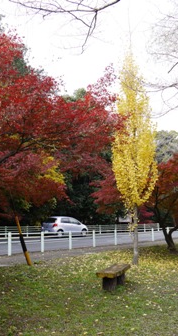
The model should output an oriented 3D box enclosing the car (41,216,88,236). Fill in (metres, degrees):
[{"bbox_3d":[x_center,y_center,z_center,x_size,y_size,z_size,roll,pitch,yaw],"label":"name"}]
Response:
[{"bbox_3d":[-1.800,4.620,28.400,1.690,1.520,3.750,-9,-11,44],"label":"car"}]

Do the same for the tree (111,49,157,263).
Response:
[{"bbox_3d":[1.573,-0.506,12.894,1.600,7.633,1.600,-1,-8,0],"label":"tree"}]

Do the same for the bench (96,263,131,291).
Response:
[{"bbox_3d":[0.639,2.561,8.507,0.420,0.390,1.650,-4,-8,18],"label":"bench"}]

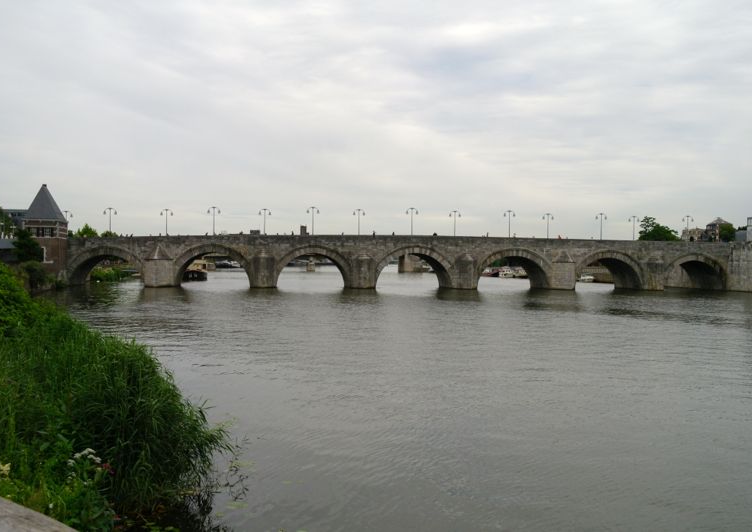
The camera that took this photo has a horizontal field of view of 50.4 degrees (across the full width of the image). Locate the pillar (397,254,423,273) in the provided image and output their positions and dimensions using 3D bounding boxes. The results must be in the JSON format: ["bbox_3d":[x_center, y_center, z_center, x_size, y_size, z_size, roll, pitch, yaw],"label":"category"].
[{"bbox_3d":[21.200,-1.500,480.000,12.000,11.000,14.000,1,0,-9],"label":"pillar"}]

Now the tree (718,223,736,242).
[{"bbox_3d":[108.000,-7.200,246.000,6.000,12.000,6.000,1,0,0],"label":"tree"}]

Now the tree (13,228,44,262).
[{"bbox_3d":[-44.800,-2.450,103.000,4.100,4.600,4.100,1,0,0],"label":"tree"}]

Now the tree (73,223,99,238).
[{"bbox_3d":[-67.600,-5.100,186.000,6.500,10.000,6.300,1,0,0],"label":"tree"}]

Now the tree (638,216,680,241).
[{"bbox_3d":[93.000,-8.200,262.000,14.000,16.000,13.000,1,0,0],"label":"tree"}]

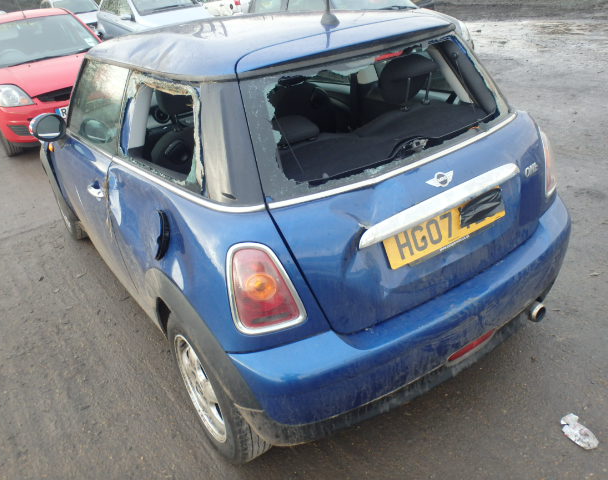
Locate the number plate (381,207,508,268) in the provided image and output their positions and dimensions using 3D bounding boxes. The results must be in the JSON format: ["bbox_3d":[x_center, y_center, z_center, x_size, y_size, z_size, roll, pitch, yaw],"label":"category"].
[{"bbox_3d":[0.465,-0.050,1.661,0.520,0.111,0.015,-23,13,-26],"label":"number plate"}]

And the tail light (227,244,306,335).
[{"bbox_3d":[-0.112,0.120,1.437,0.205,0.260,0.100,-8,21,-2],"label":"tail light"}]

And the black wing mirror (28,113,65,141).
[{"bbox_3d":[-1.409,-0.615,2.813,0.205,0.150,0.120,-29,34,-34],"label":"black wing mirror"}]

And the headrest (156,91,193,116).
[{"bbox_3d":[-0.532,-0.638,2.297,0.260,0.170,0.110,-23,31,-26],"label":"headrest"}]

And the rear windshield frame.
[{"bbox_3d":[0.283,-0.443,1.696,1.060,0.390,0.085,-23,-9,-26],"label":"rear windshield frame"}]

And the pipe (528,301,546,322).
[{"bbox_3d":[0.928,0.283,2.099,0.075,0.075,0.080,-23,31,-26],"label":"pipe"}]

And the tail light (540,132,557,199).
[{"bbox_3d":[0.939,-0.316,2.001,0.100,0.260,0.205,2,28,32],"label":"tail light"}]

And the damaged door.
[{"bbox_3d":[-1.064,-0.377,2.681,0.200,1.020,1.180,-15,27,-30],"label":"damaged door"}]

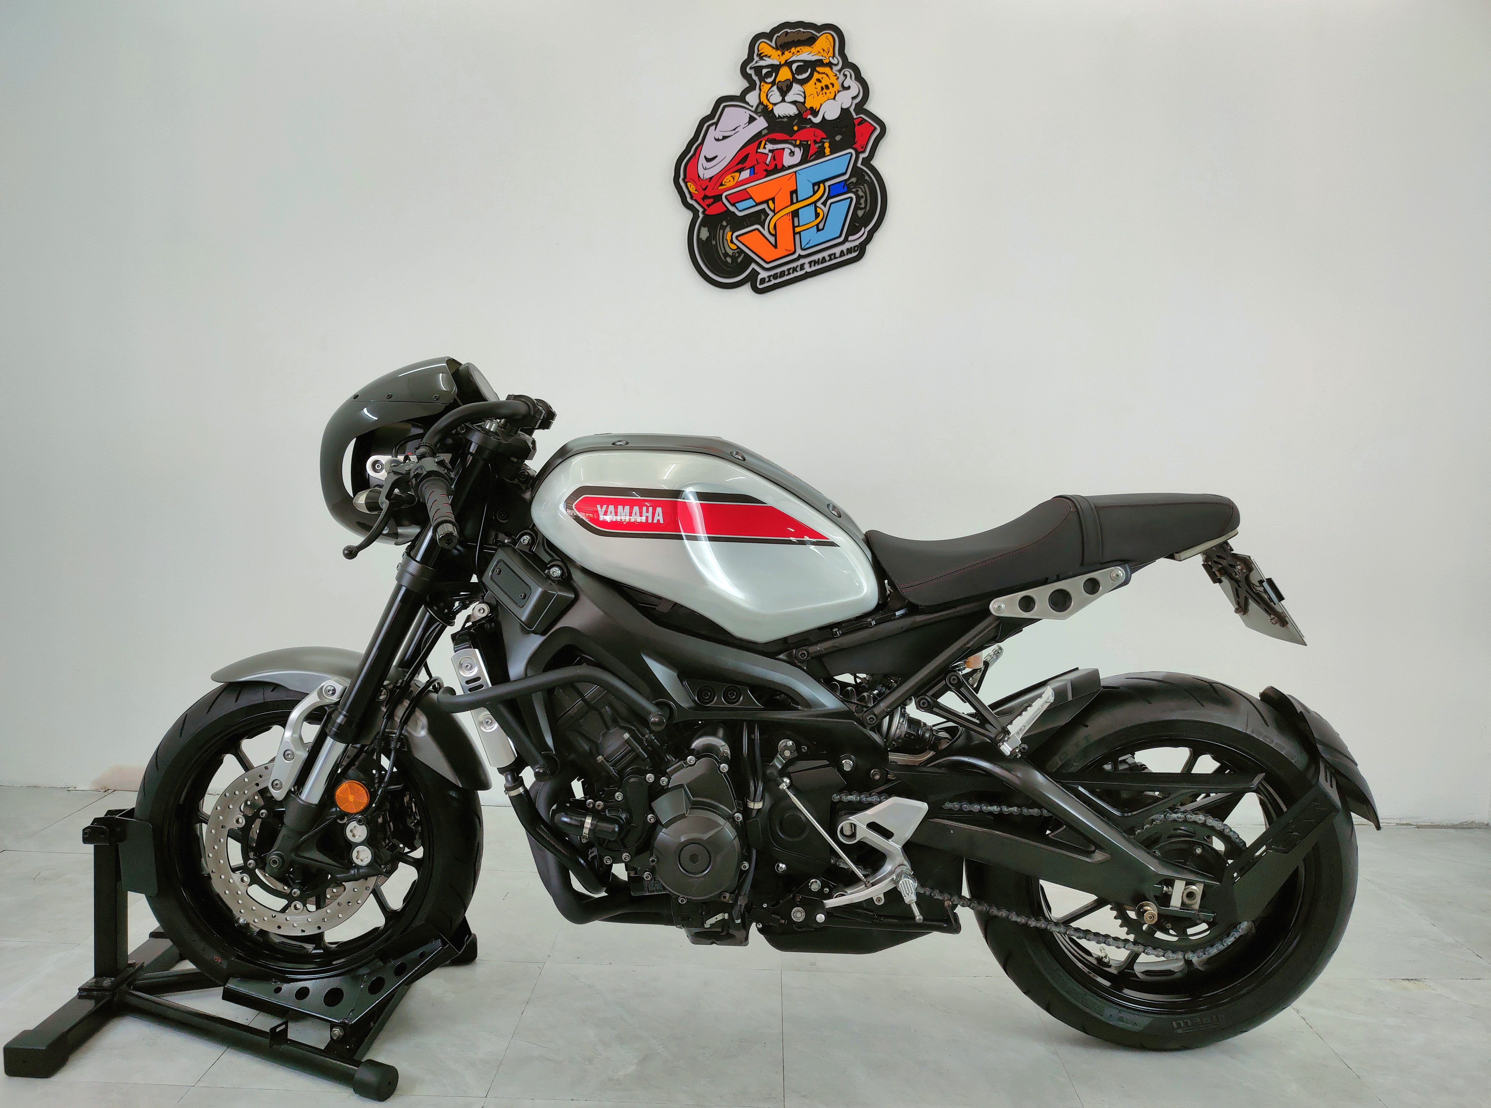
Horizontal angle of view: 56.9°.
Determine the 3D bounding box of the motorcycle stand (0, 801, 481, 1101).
[{"bbox_3d":[-0.835,0.617,2.365,0.635,0.375,0.600,1,5,0],"label":"motorcycle stand"}]

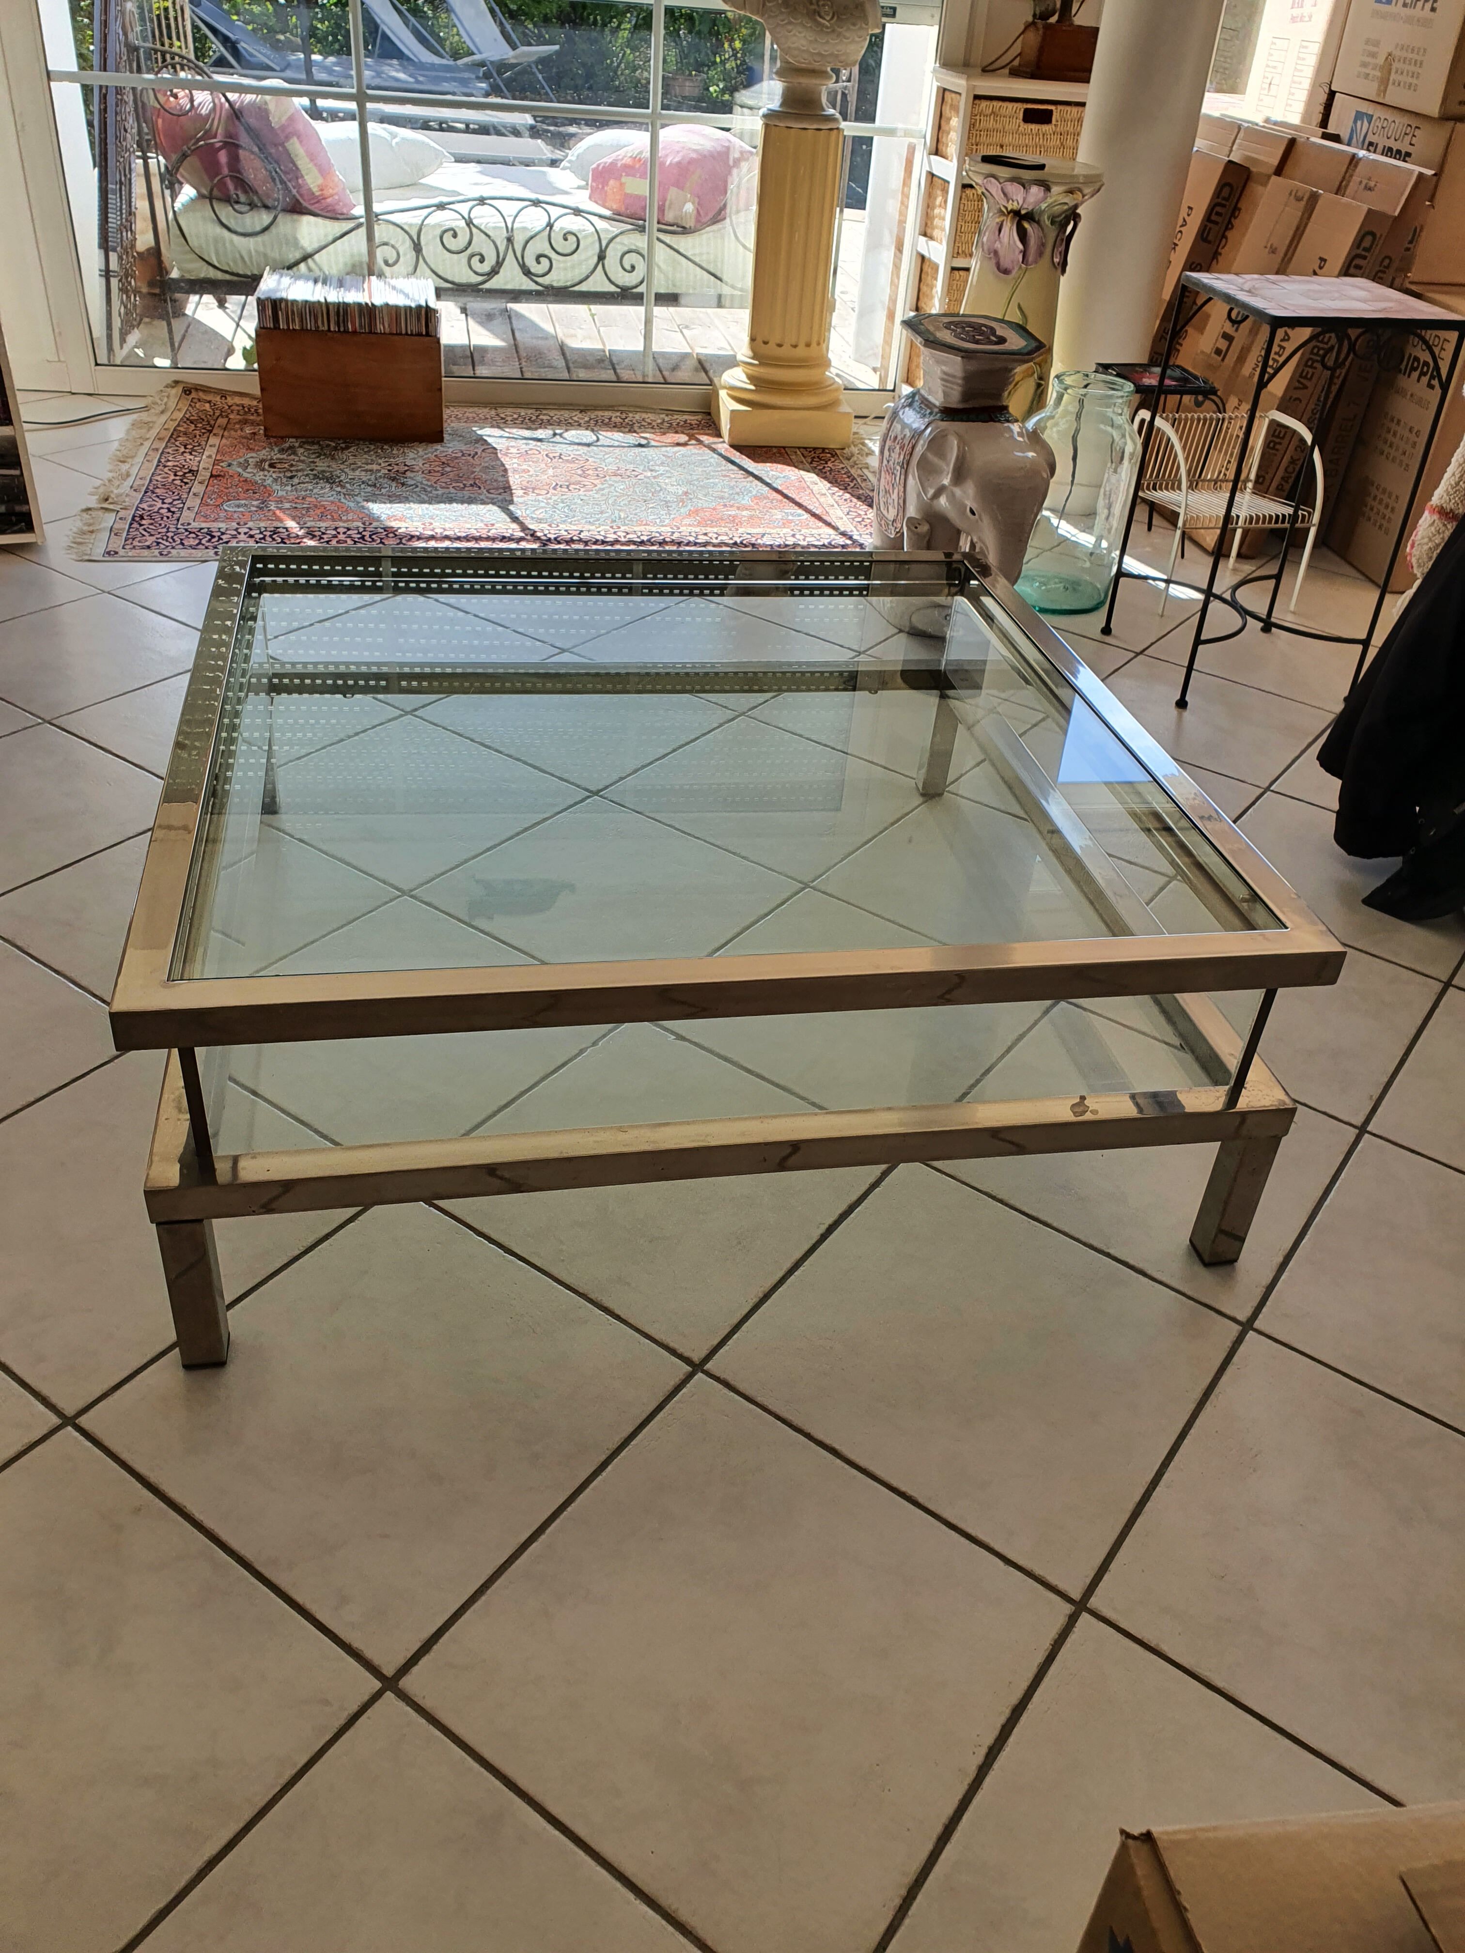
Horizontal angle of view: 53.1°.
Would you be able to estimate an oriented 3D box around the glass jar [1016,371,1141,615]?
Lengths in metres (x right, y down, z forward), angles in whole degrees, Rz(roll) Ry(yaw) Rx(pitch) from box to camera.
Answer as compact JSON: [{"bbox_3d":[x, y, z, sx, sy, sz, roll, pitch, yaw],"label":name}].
[{"bbox_3d":[0.745,-1.036,3.149,0.225,0.450,0.225,12,36,9],"label":"glass jar"}]

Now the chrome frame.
[{"bbox_3d":[-0.073,-0.140,1.808,1.091,0.410,1.079,-3,36,-11],"label":"chrome frame"}]

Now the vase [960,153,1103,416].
[{"bbox_3d":[0.645,-1.495,3.505,0.310,0.775,0.310,10,35,6],"label":"vase"}]

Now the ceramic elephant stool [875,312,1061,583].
[{"bbox_3d":[0.476,-1.056,3.073,0.275,0.530,0.440,-5,36,-15],"label":"ceramic elephant stool"}]

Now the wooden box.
[{"bbox_3d":[-1.000,-1.601,3.880,0.452,0.256,0.340,-2,36,-10],"label":"wooden box"}]

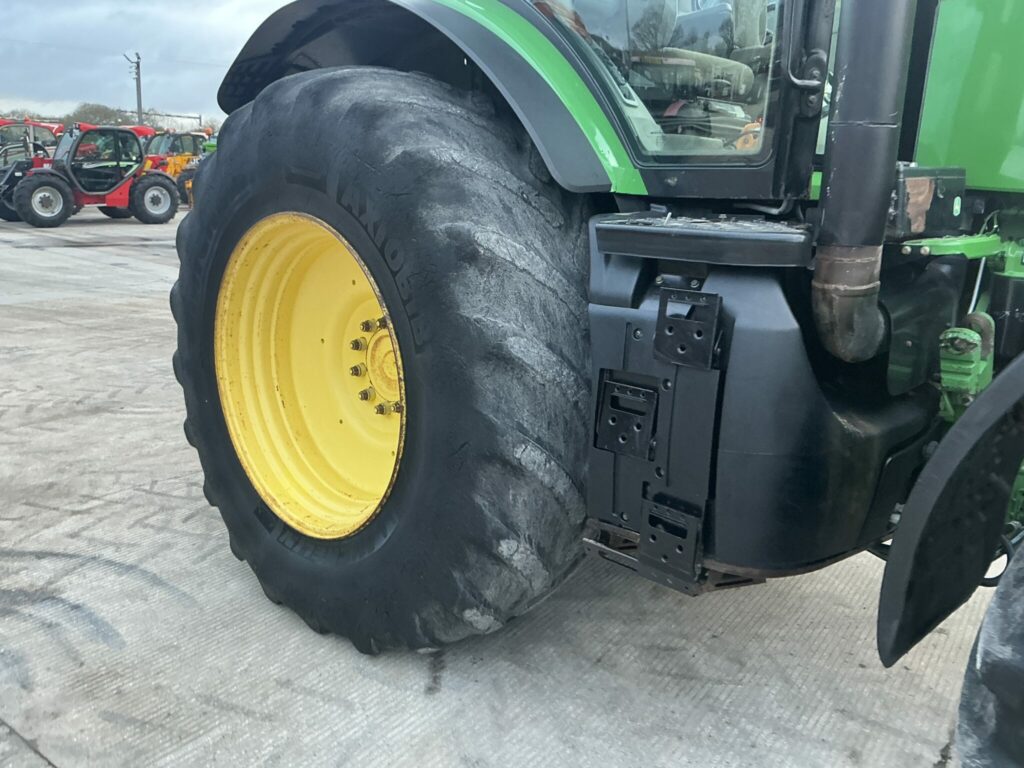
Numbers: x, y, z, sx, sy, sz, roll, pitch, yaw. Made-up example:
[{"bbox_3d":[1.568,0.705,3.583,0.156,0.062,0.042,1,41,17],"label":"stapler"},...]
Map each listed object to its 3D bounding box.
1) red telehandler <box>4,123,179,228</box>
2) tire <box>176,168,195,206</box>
[{"bbox_3d":[-11.133,-5.322,21.113,2.250,2.380,4.700,13,18,37],"label":"red telehandler"},{"bbox_3d":[-11.232,-6.879,29.309,0.460,1.260,1.260,13,18,37],"label":"tire"}]

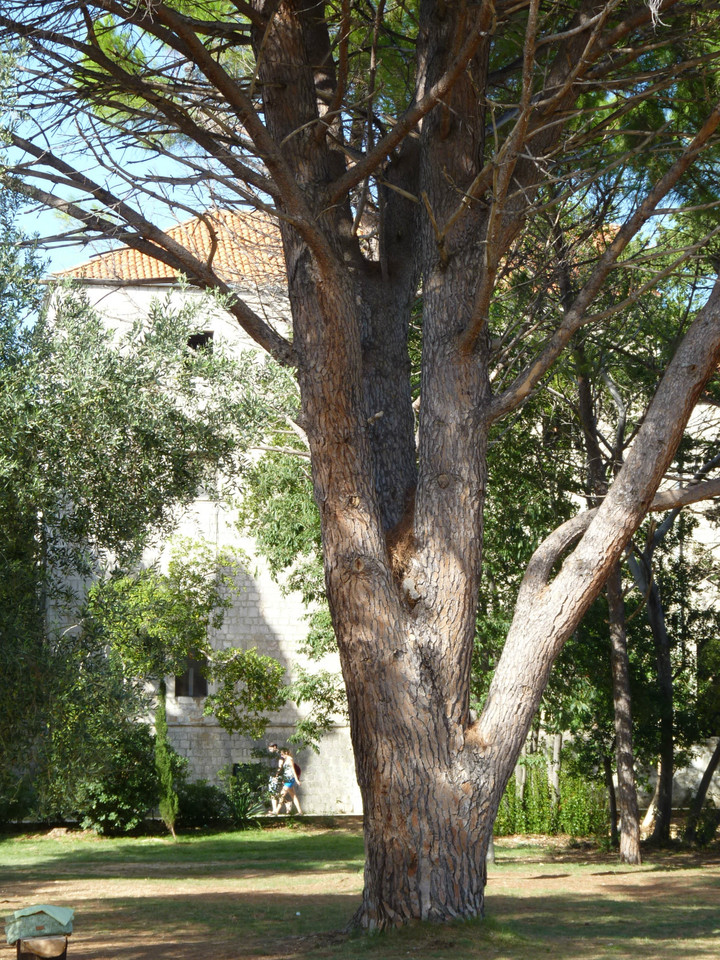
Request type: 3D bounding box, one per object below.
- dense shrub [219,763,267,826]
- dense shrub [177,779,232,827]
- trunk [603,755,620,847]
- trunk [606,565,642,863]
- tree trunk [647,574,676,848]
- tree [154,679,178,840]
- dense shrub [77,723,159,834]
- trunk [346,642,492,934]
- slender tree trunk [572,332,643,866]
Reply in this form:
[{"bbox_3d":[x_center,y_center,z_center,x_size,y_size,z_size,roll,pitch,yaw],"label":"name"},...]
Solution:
[{"bbox_3d":[-2.680,7.207,55.036,1.095,1.516,1.050,0,-7,0],"label":"dense shrub"},{"bbox_3d":[-3.546,7.387,55.015,1.277,1.153,1.150,0,-7,0],"label":"dense shrub"},{"bbox_3d":[4.599,5.859,44.119,0.280,1.668,0.240,0,-7,0],"label":"trunk"},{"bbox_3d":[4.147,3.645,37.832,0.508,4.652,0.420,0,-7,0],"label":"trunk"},{"bbox_3d":[5.704,4.397,45.799,0.505,4.989,0.420,0,-7,0],"label":"tree trunk"},{"bbox_3d":[-3.888,5.609,48.477,0.444,3.233,0.420,0,-7,0],"label":"tree"},{"bbox_3d":[-5.337,6.566,53.097,1.841,2.446,1.700,0,-7,0],"label":"dense shrub"},{"bbox_3d":[0.578,2.907,23.421,1.375,2.813,1.250,0,-7,0],"label":"trunk"},{"bbox_3d":[3.938,1.906,38.236,1.024,8.216,0.750,0,-7,0],"label":"slender tree trunk"}]

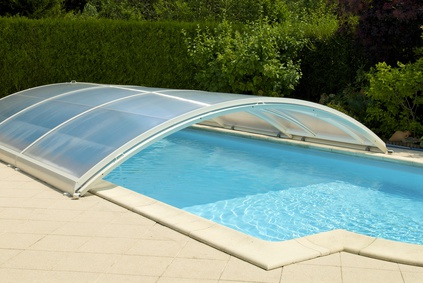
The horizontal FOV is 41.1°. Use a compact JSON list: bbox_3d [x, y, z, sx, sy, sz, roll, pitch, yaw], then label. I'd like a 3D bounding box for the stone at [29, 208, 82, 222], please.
[{"bbox_3d":[-1.510,0.744,5.568,0.402,0.040,0.398,1,8,11],"label":"stone"}]

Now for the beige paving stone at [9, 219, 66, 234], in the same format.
[{"bbox_3d":[-1.584,0.800,5.175,0.402,0.040,0.398,1,8,11],"label":"beige paving stone"}]

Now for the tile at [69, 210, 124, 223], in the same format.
[{"bbox_3d":[-1.107,0.751,5.493,0.402,0.040,0.398,1,8,11],"label":"tile"}]

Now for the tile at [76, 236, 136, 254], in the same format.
[{"bbox_3d":[-0.852,0.869,4.631,0.402,0.040,0.398,1,8,11],"label":"tile"}]

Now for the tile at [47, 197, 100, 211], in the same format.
[{"bbox_3d":[-1.435,0.688,5.961,0.402,0.040,0.398,1,8,11],"label":"tile"}]

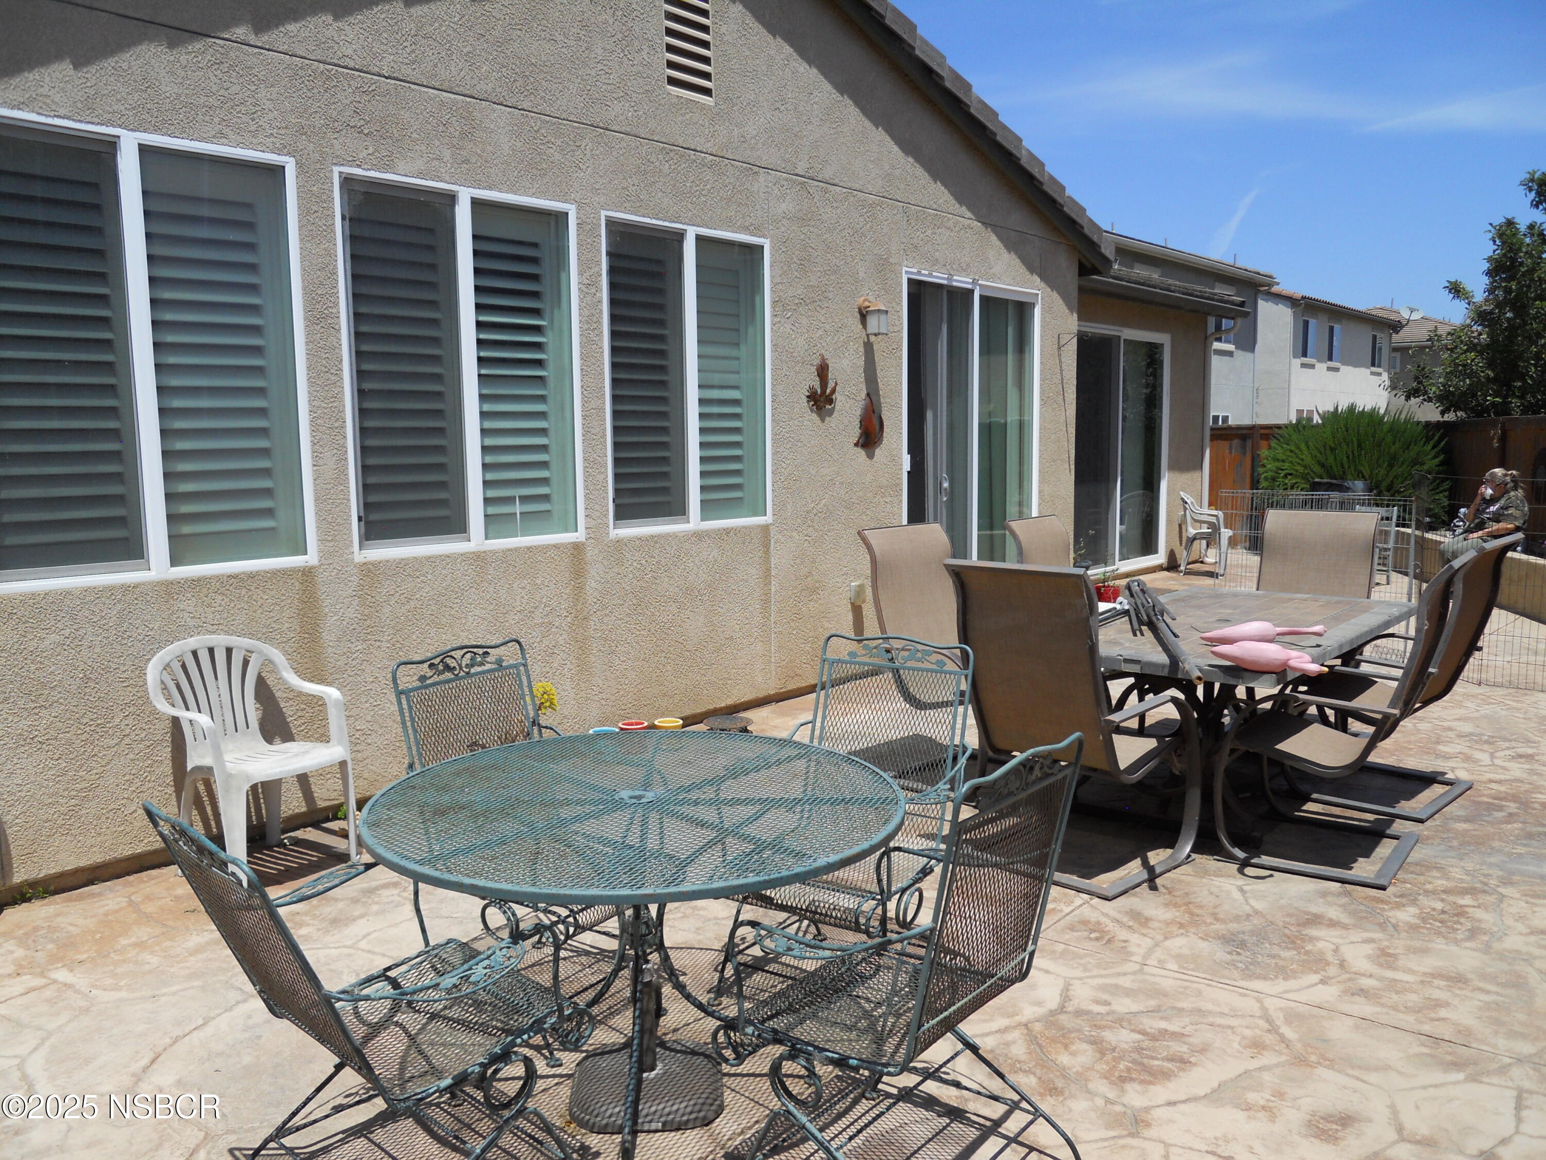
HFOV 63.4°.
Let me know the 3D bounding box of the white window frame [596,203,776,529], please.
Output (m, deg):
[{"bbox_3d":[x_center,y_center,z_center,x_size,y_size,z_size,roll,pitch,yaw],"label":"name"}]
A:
[{"bbox_3d":[-0.411,-1.009,6.326,0.070,1.517,1.168,5,9,41],"label":"white window frame"}]

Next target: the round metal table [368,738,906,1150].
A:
[{"bbox_3d":[-0.314,0.862,2.971,1.227,0.724,1.227,-1,7,0],"label":"round metal table"}]

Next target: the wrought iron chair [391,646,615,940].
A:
[{"bbox_3d":[-0.631,0.690,3.419,0.670,0.920,0.600,4,8,35],"label":"wrought iron chair"}]

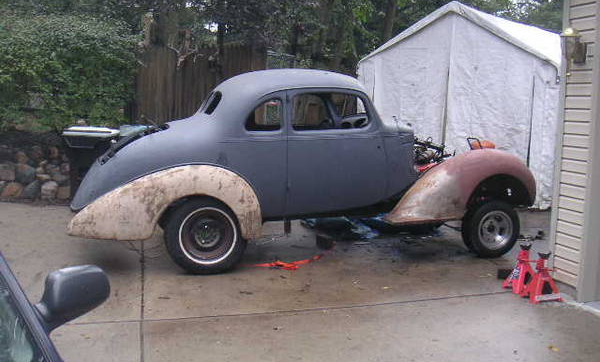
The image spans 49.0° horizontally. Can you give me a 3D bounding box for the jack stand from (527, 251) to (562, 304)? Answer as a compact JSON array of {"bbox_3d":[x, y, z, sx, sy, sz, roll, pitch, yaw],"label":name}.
[{"bbox_3d":[1.936,0.740,5.203,0.235,0.375,0.230,-1,6,-10],"label":"jack stand"}]

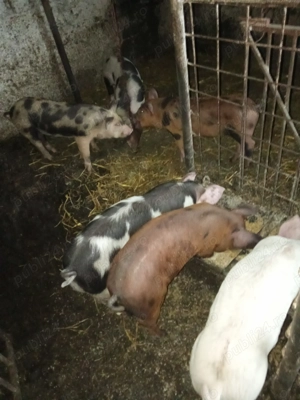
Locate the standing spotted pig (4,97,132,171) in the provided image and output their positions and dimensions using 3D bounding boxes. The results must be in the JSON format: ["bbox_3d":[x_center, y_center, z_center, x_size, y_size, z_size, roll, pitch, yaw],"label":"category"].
[{"bbox_3d":[-0.574,-0.463,2.362,0.922,0.469,0.245,10,46,23],"label":"standing spotted pig"}]

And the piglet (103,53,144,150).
[{"bbox_3d":[-0.223,-0.829,2.701,0.258,0.456,0.930,-16,41,-4],"label":"piglet"}]

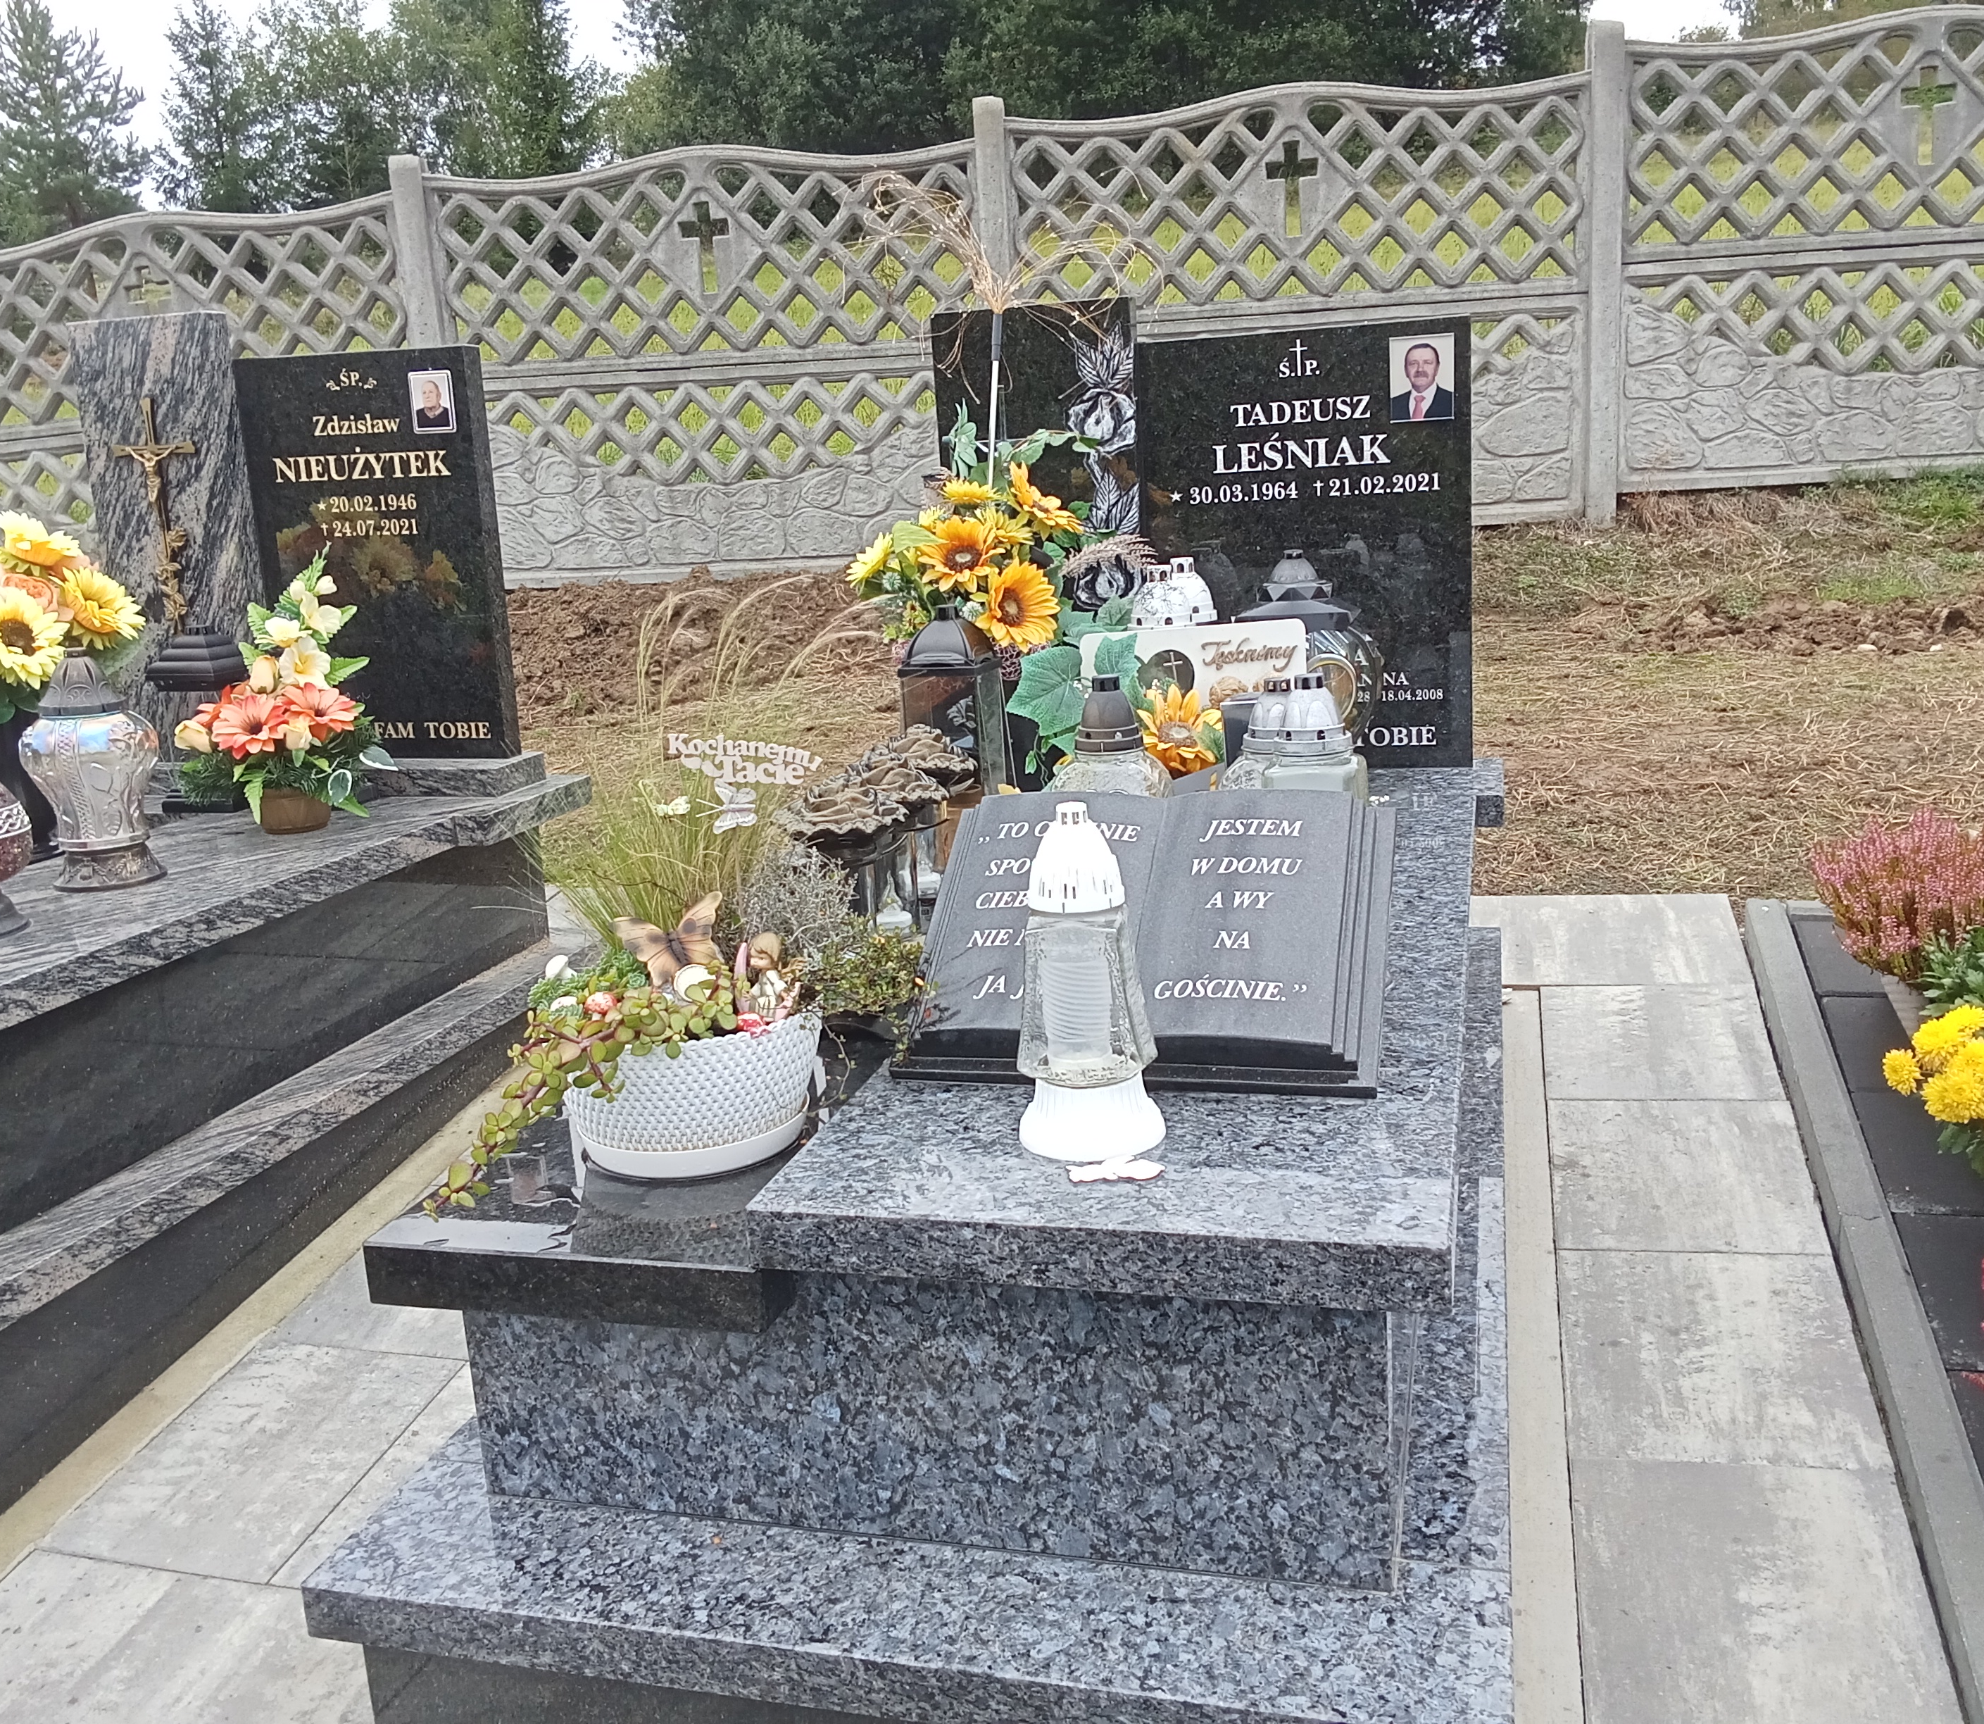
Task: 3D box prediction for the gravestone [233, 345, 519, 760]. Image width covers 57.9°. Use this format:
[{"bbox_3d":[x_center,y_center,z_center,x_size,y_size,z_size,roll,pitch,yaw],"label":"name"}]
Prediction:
[{"bbox_3d":[-1.300,-0.640,3.811,0.540,0.848,0.060,0,12,15],"label":"gravestone"}]

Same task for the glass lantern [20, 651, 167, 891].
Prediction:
[{"bbox_3d":[-1.484,-0.154,2.963,0.210,0.380,0.210,0,12,15],"label":"glass lantern"}]

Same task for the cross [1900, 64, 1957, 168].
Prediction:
[{"bbox_3d":[3.055,-2.435,5.868,0.176,0.310,0.050,-2,13,6],"label":"cross"}]

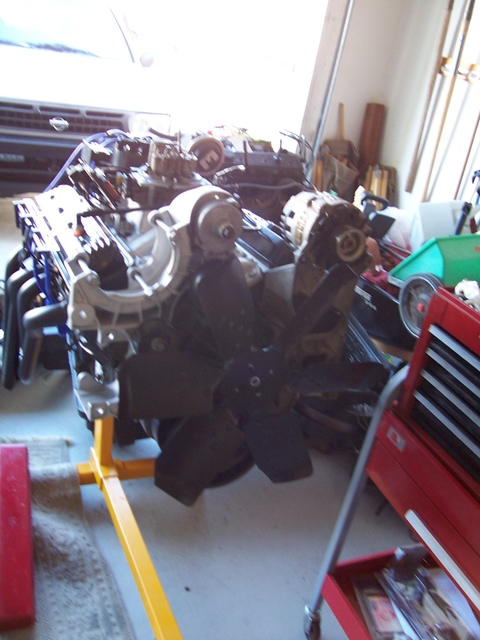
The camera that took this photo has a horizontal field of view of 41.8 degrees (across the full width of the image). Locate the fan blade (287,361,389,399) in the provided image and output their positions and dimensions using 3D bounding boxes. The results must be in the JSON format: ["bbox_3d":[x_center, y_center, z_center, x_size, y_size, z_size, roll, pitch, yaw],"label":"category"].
[{"bbox_3d":[0.174,0.112,1.138,0.171,0.108,0.035,-2,57,-27],"label":"fan blade"}]

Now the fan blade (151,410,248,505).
[{"bbox_3d":[-0.071,0.234,1.077,0.108,0.171,0.035,36,7,-6],"label":"fan blade"}]

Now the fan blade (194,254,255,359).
[{"bbox_3d":[-0.010,-0.019,0.972,0.035,0.171,0.108,10,45,37],"label":"fan blade"}]

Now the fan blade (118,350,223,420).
[{"bbox_3d":[-0.113,0.106,0.986,0.171,0.108,0.035,-2,-3,-27],"label":"fan blade"}]

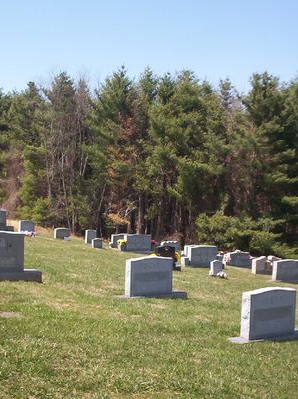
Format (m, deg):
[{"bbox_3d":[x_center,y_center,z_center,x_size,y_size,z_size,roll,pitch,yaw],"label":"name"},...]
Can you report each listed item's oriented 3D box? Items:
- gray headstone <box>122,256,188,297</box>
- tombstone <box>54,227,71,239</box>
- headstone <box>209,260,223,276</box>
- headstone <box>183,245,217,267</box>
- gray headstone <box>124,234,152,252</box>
[{"bbox_3d":[0.016,1.276,9.611,1.210,0.692,0.320,-1,4,-31],"label":"gray headstone"},{"bbox_3d":[-3.457,1.379,24.000,0.600,0.470,0.200,0,4,-30],"label":"tombstone"},{"bbox_3d":[1.874,1.913,16.700,0.360,0.410,0.170,0,4,-30],"label":"headstone"},{"bbox_3d":[1.711,1.802,19.000,1.020,0.630,0.210,0,4,-30],"label":"headstone"},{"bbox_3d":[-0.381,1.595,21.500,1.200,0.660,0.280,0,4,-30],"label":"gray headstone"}]

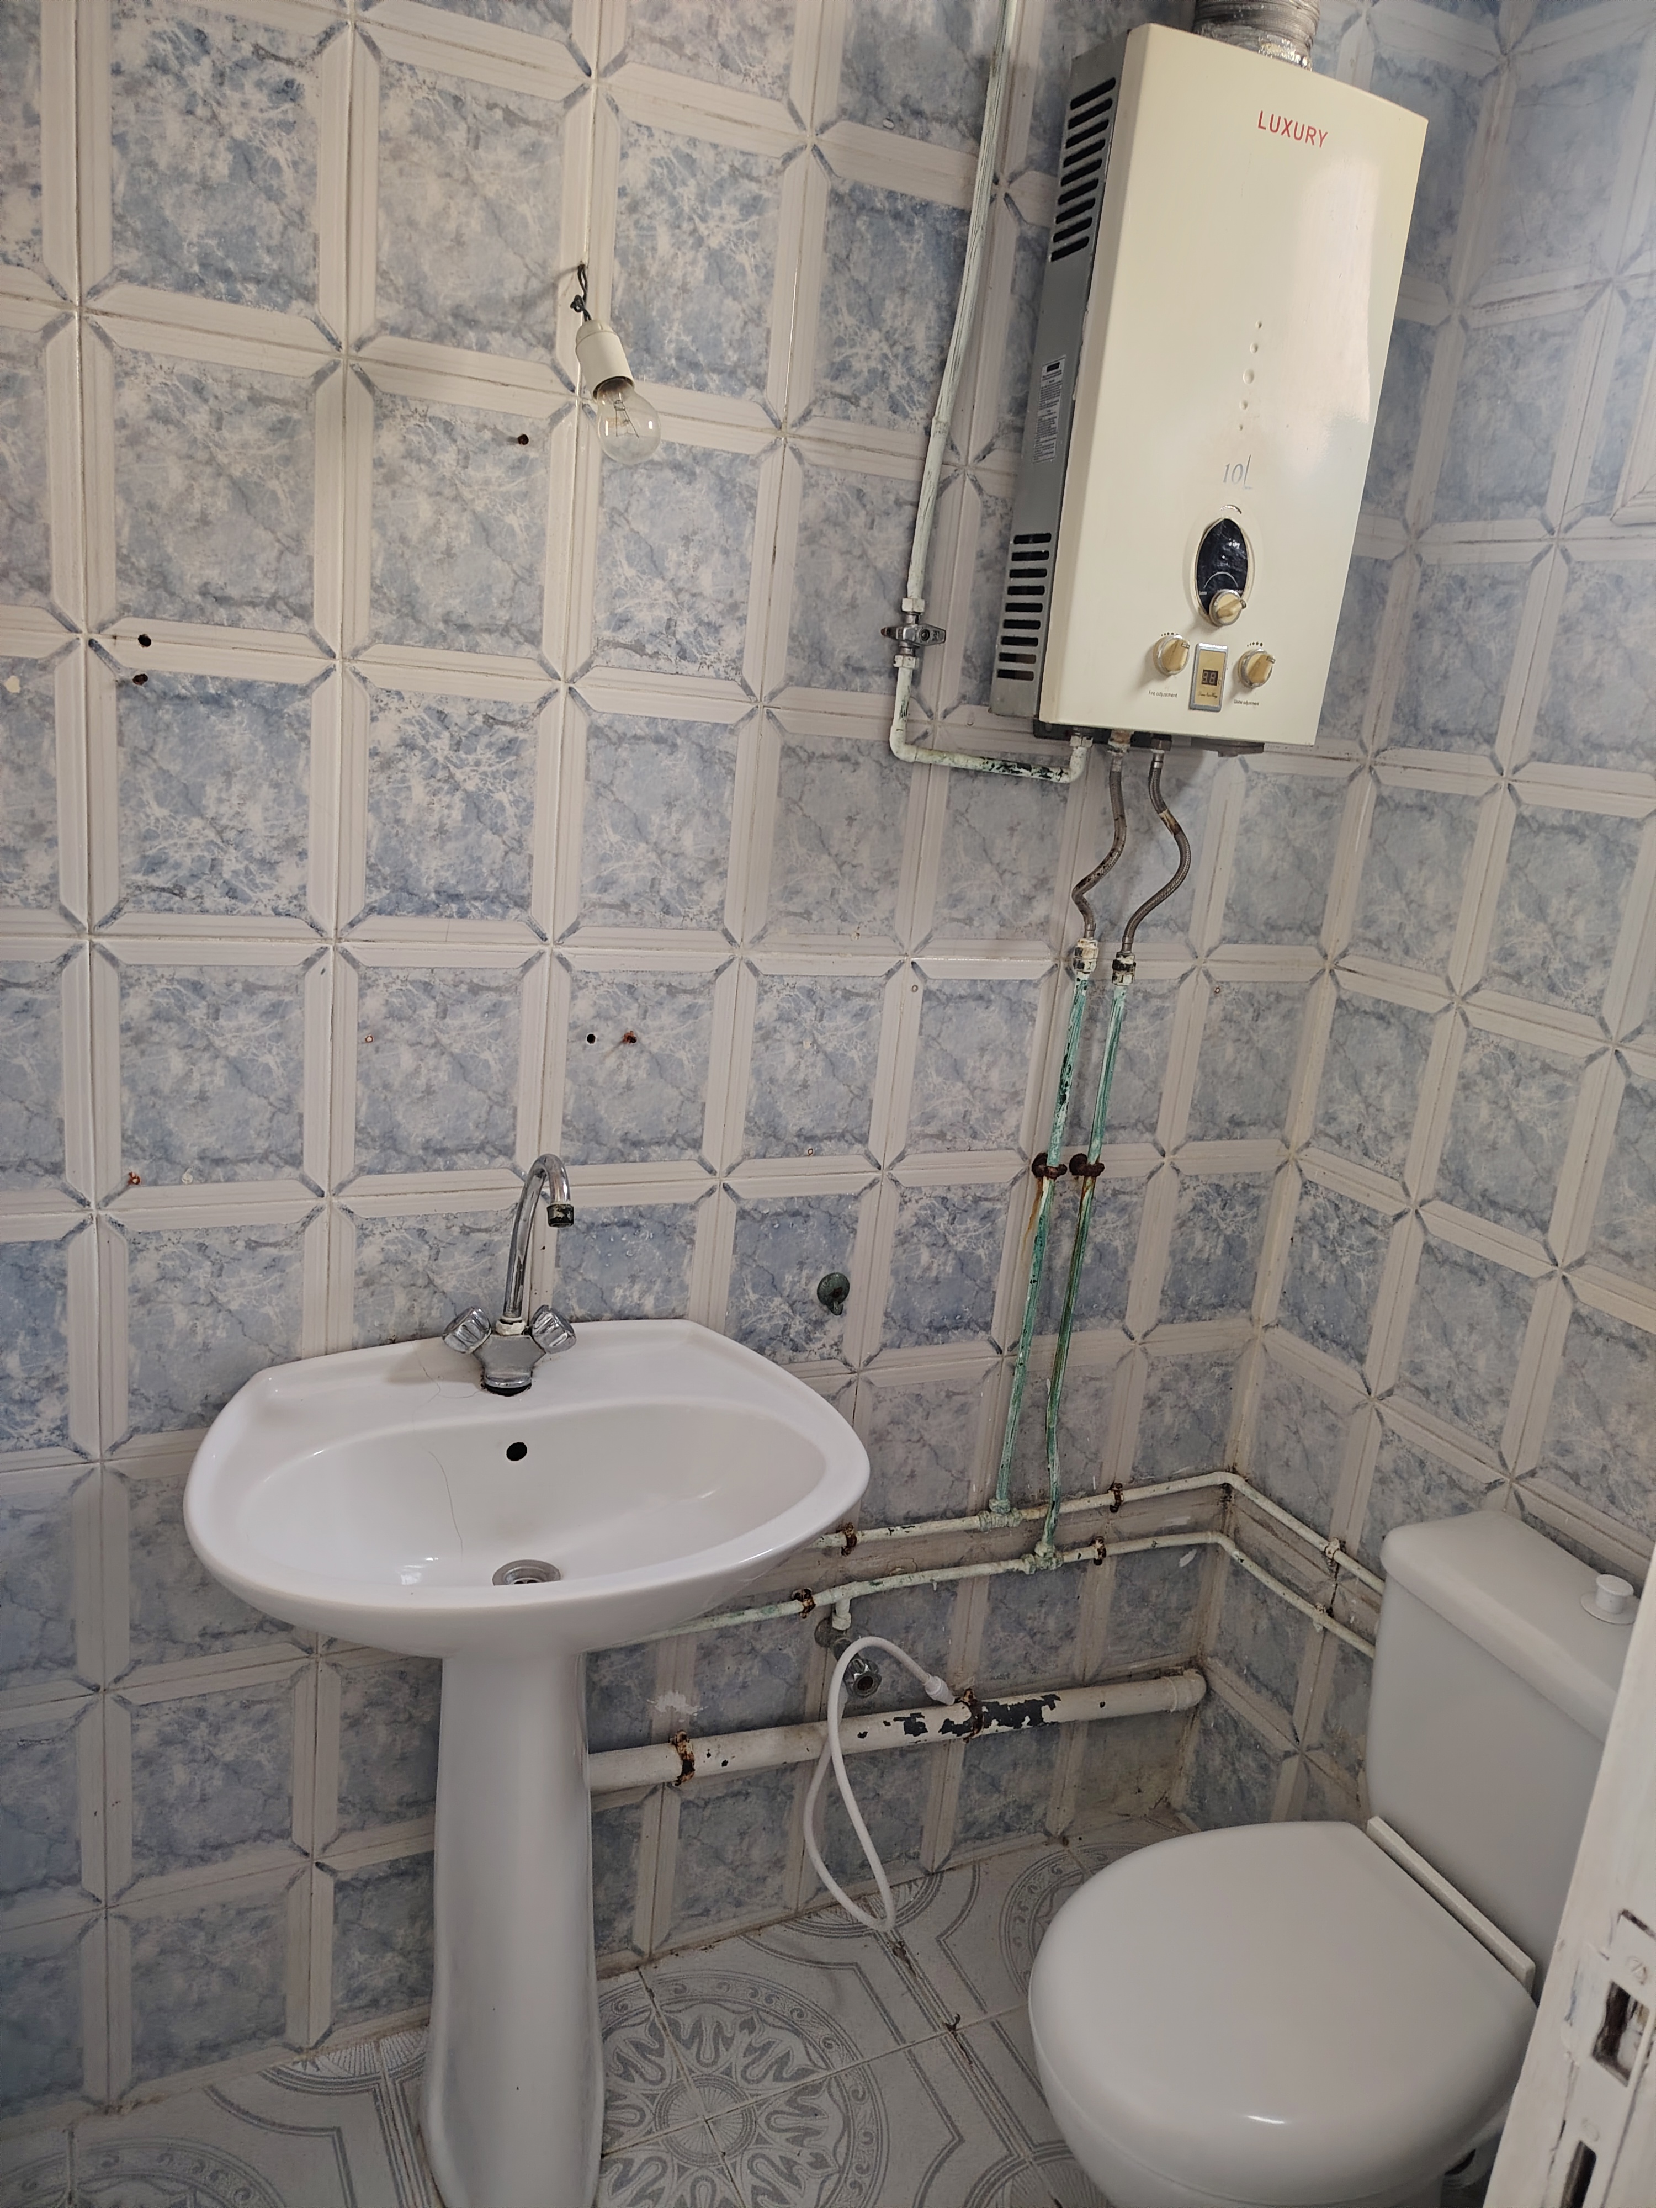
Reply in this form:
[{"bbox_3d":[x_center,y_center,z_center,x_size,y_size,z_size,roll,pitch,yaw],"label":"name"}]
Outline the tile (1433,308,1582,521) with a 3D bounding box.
[{"bbox_3d":[0.741,-0.746,1.676,0.012,0.204,0.157,-1,16,-26],"label":"tile"}]

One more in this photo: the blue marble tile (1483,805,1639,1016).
[{"bbox_3d":[0.789,-0.209,1.648,0.012,0.207,0.157,-1,17,-26],"label":"blue marble tile"}]

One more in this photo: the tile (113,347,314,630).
[{"bbox_3d":[-0.504,-0.501,1.260,0.150,0.199,0.010,-1,16,-26],"label":"tile"}]

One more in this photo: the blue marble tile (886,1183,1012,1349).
[{"bbox_3d":[0.140,0.197,1.821,0.156,0.205,0.012,-1,16,-26],"label":"blue marble tile"}]

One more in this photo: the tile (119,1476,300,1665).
[{"bbox_3d":[-0.612,0.456,1.534,0.158,0.207,0.012,-1,17,-26],"label":"tile"}]

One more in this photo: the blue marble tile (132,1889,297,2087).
[{"bbox_3d":[-0.660,0.937,1.647,0.156,0.205,0.012,-1,16,-26],"label":"blue marble tile"}]

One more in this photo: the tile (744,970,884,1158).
[{"bbox_3d":[-0.016,-0.043,1.646,0.146,0.203,0.010,-1,16,-26],"label":"tile"}]

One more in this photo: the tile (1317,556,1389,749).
[{"bbox_3d":[0.579,-0.530,1.791,0.157,0.204,0.012,-1,16,-26],"label":"tile"}]

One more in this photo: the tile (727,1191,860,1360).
[{"bbox_3d":[-0.041,0.202,1.731,0.156,0.205,0.012,-1,16,-26],"label":"tile"}]

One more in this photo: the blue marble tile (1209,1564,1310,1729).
[{"bbox_3d":[0.587,0.697,2.061,0.012,0.204,0.157,-1,16,-26],"label":"blue marble tile"}]

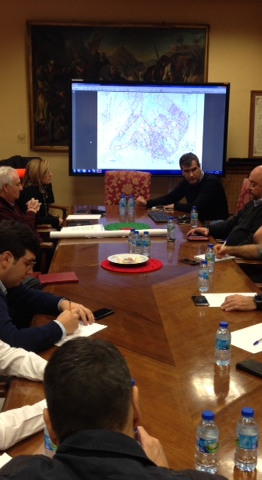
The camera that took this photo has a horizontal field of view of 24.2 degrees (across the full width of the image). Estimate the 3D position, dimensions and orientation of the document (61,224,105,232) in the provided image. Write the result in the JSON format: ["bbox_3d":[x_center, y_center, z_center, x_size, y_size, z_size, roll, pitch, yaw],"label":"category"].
[{"bbox_3d":[-0.384,-0.086,4.893,0.340,0.016,0.300,1,12,0],"label":"document"}]

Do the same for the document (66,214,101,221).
[{"bbox_3d":[-0.416,-0.203,5.465,0.297,0.004,0.215,1,12,0],"label":"document"}]

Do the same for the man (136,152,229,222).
[{"bbox_3d":[0.559,-0.115,5.407,0.800,1.280,0.700,-11,16,-39],"label":"man"}]

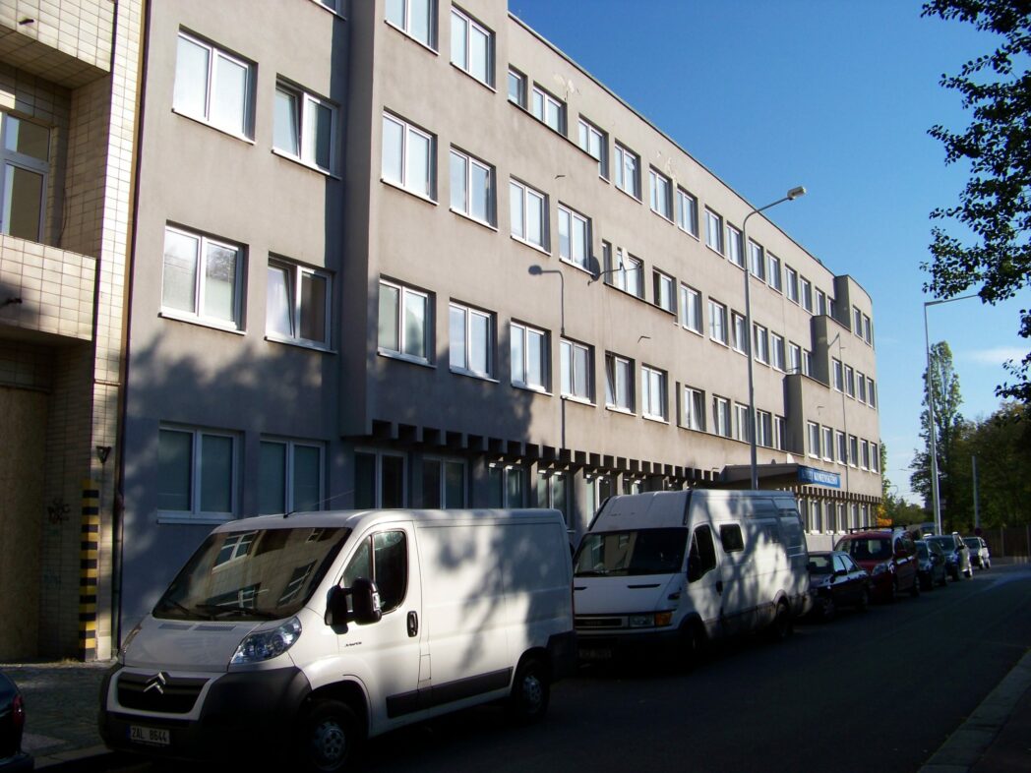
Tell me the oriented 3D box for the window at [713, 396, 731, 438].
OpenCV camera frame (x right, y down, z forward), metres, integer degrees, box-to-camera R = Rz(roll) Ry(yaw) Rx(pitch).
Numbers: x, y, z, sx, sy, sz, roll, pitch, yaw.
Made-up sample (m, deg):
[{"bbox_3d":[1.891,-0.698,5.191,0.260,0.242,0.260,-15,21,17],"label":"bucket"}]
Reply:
[{"bbox_3d":[6.703,1.079,35.039,0.130,1.351,1.537,-5,-10,33],"label":"window"}]

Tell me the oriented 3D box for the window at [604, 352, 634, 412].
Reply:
[{"bbox_3d":[2.652,-0.083,27.713,0.150,1.400,1.700,-6,-10,31],"label":"window"}]

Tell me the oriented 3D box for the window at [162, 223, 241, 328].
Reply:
[{"bbox_3d":[-5.003,-1.717,17.233,0.130,1.404,1.643,-5,-10,33],"label":"window"}]

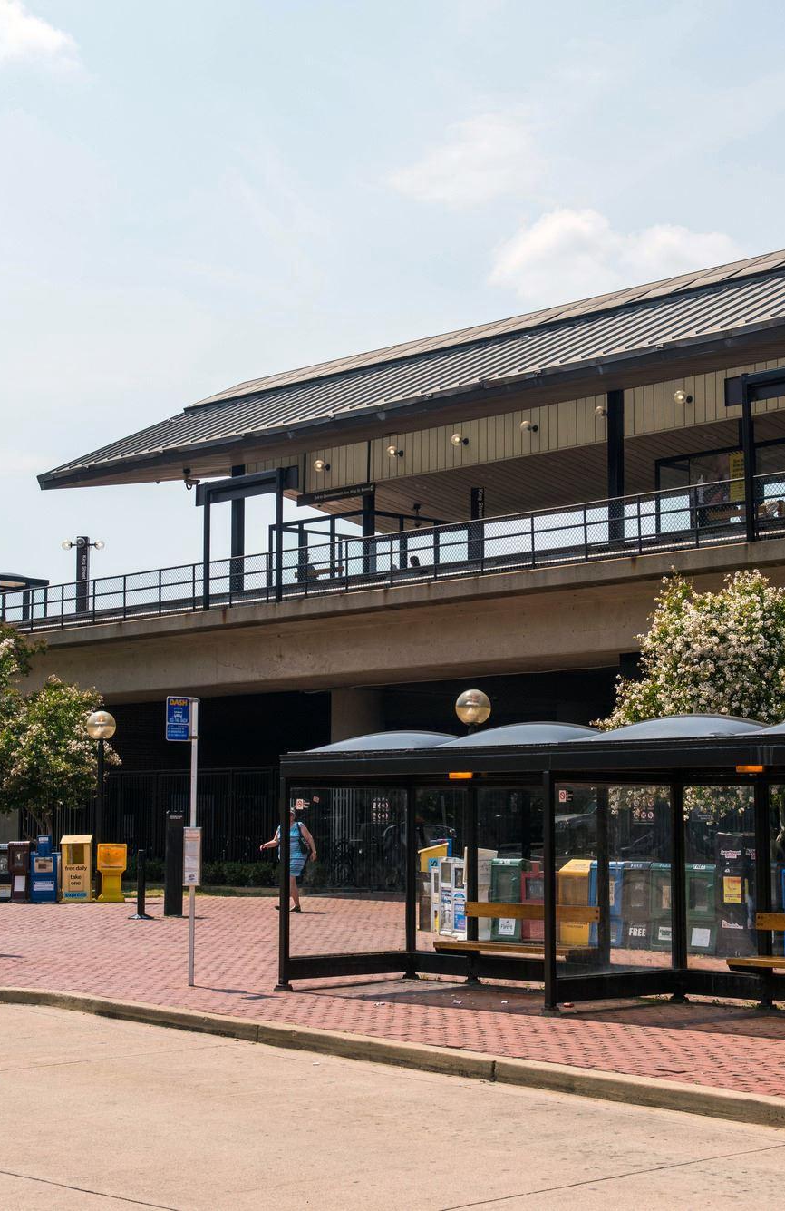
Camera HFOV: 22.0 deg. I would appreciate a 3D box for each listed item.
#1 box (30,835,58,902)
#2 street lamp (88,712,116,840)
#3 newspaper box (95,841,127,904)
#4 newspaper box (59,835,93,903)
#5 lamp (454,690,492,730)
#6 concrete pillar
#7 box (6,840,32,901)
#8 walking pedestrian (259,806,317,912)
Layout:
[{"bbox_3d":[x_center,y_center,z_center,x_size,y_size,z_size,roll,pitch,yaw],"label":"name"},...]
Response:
[{"bbox_3d":[-6.664,5.059,38.669,0.520,1.280,0.450,0,-6,0],"label":"box"},{"bbox_3d":[-5.999,4.077,41.404,0.600,3.800,0.600,0,-6,0],"label":"street lamp"},{"bbox_3d":[-5.164,4.937,37.261,0.520,1.070,0.460,0,-6,3],"label":"newspaper box"},{"bbox_3d":[-6.068,5.070,38.870,0.570,1.300,0.480,0,-6,-3],"label":"newspaper box"},{"bbox_3d":[1.207,3.035,30.962,0.550,3.500,0.550,6,-9,-43],"label":"lamp"},{"bbox_3d":[-0.806,4.139,47.039,1.250,4.450,1.250,6,-9,-43],"label":"concrete pillar"},{"bbox_3d":[-7.172,5.129,38.813,0.420,1.170,0.400,0,-6,1],"label":"box"},{"bbox_3d":[-1.728,4.219,33.564,0.700,1.710,0.600,5,-8,-40],"label":"walking pedestrian"}]

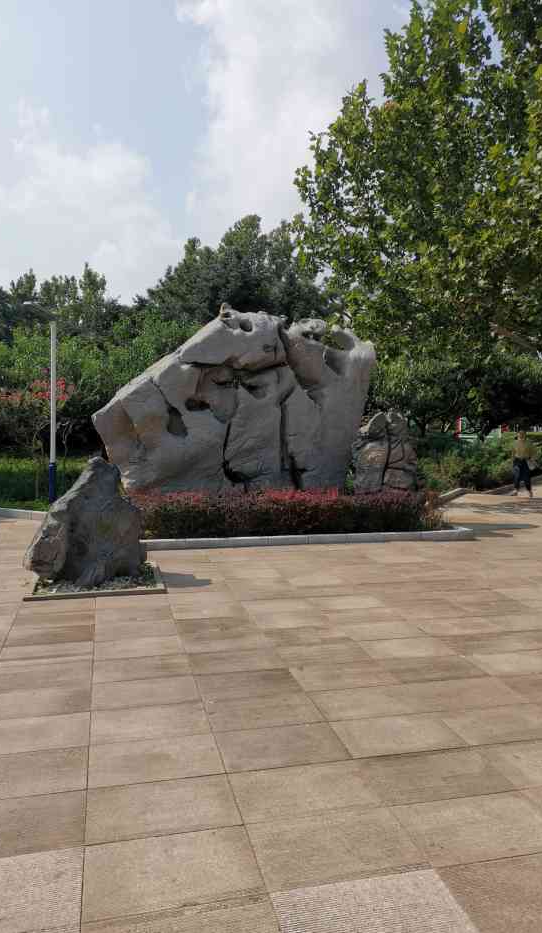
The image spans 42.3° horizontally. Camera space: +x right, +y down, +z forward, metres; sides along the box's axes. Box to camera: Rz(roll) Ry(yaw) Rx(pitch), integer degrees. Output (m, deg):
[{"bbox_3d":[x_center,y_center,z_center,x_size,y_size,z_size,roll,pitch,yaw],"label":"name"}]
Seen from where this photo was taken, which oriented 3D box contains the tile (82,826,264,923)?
[{"bbox_3d":[-0.355,1.456,2.504,0.614,0.030,0.415,-1,4,-13],"label":"tile"}]

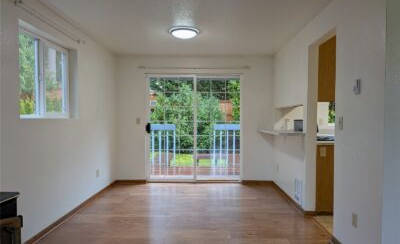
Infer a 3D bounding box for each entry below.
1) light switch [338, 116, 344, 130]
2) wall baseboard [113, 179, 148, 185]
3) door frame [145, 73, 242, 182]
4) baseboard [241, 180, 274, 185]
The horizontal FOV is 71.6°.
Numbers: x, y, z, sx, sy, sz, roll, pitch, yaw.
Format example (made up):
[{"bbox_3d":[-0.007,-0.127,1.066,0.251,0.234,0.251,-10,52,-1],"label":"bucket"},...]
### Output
[{"bbox_3d":[1.314,0.015,2.586,0.009,0.117,0.073,0,1,1],"label":"light switch"},{"bbox_3d":[-1.313,1.143,5.255,0.600,0.078,0.014,0,1,1],"label":"wall baseboard"},{"bbox_3d":[-0.117,0.107,5.250,1.810,2.030,0.100,0,1,1],"label":"door frame"},{"bbox_3d":[1.075,1.137,5.208,0.565,0.074,0.014,0,1,1],"label":"baseboard"}]

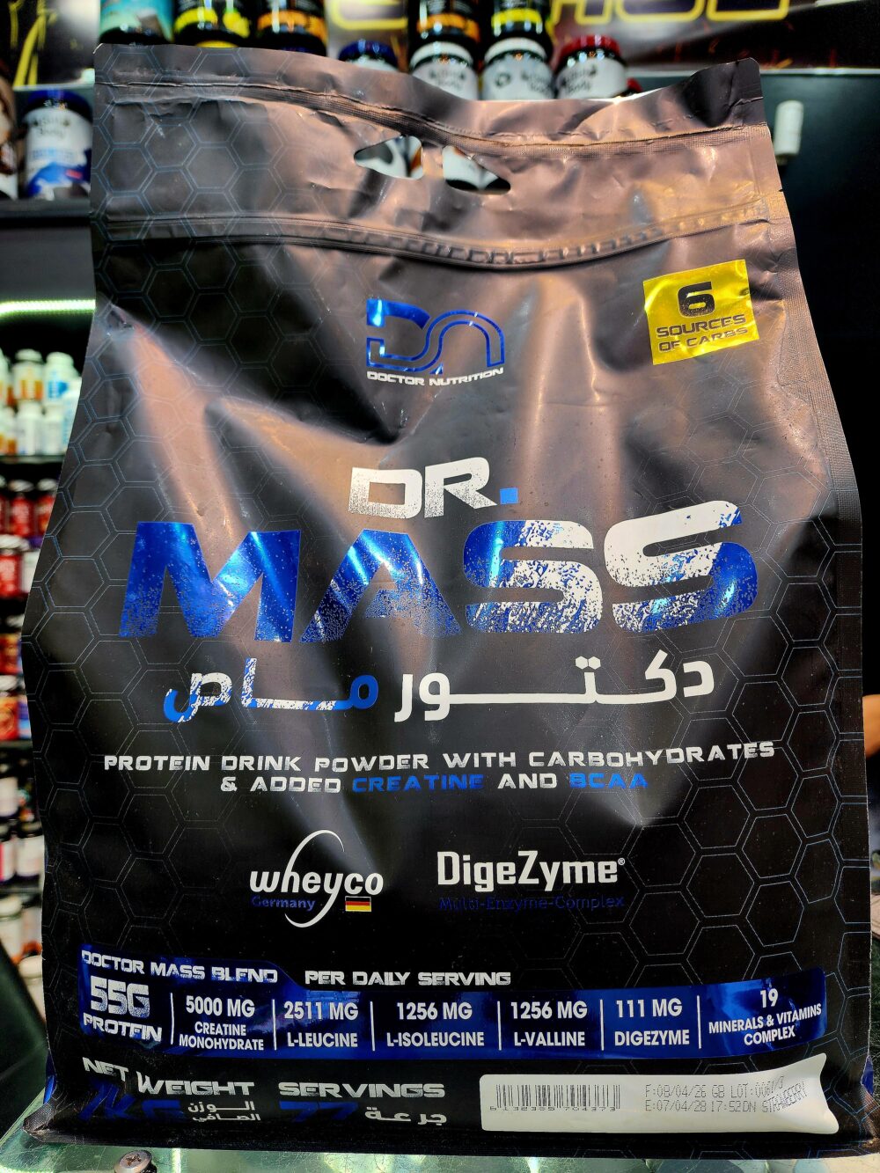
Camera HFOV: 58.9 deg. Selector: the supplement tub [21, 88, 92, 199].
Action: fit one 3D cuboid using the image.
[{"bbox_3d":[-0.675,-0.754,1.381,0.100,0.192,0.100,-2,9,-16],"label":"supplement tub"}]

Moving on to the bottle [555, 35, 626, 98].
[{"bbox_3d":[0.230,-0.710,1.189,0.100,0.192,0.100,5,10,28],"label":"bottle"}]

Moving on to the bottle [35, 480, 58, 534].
[{"bbox_3d":[-0.933,-0.189,1.858,0.059,0.123,0.059,-2,9,-13],"label":"bottle"}]

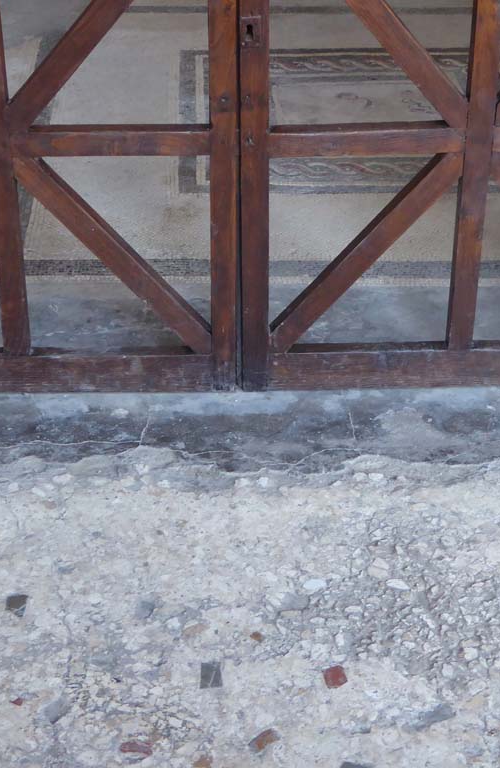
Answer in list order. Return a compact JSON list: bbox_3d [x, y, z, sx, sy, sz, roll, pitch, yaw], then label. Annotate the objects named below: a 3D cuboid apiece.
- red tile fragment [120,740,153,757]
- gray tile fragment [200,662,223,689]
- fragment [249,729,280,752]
[{"bbox_3d":[-0.155,0.507,1.925,0.046,0.010,0.024,5,33,7],"label":"red tile fragment"},{"bbox_3d":[-0.056,0.432,2.044,0.032,0.010,0.054,-1,32,-1],"label":"gray tile fragment"},{"bbox_3d":[0.021,0.502,1.934,0.050,0.011,0.023,-27,41,-35],"label":"fragment"}]

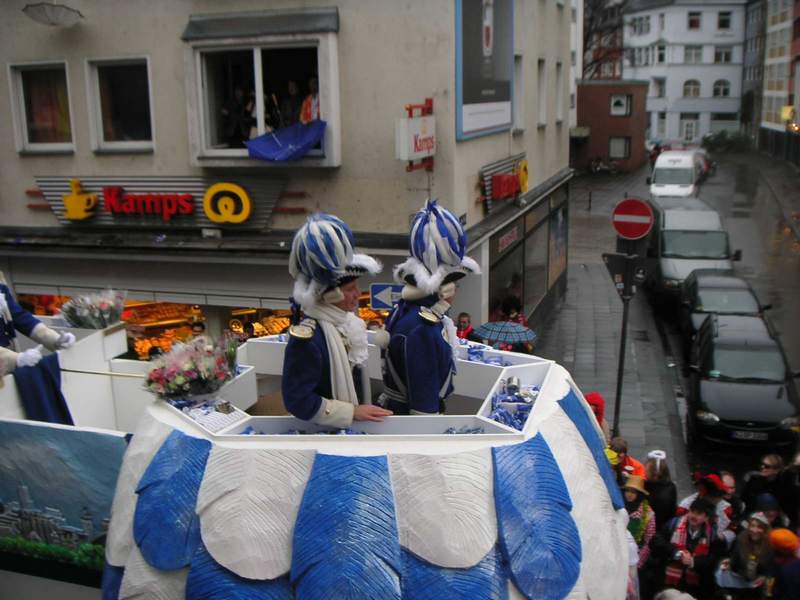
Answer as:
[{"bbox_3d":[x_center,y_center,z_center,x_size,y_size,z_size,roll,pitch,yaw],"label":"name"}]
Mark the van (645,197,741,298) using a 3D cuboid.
[{"bbox_3d":[8.235,-1.422,24.918,2.000,2.480,5.300,2,12,14],"label":"van"}]

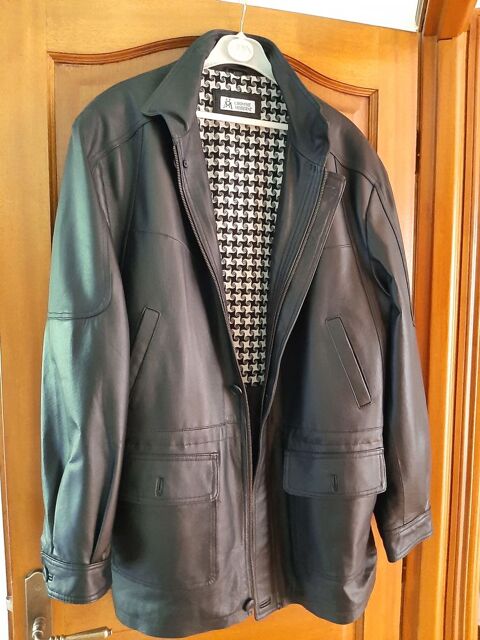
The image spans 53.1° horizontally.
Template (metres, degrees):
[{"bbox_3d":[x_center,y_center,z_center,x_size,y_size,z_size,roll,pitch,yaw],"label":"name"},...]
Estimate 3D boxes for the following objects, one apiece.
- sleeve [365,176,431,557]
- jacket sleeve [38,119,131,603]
[{"bbox_3d":[0.271,0.079,0.830,0.120,0.655,0.145,-5,6,-14],"label":"sleeve"},{"bbox_3d":[-0.216,0.053,0.670,0.125,0.660,0.145,-1,5,-15],"label":"jacket sleeve"}]

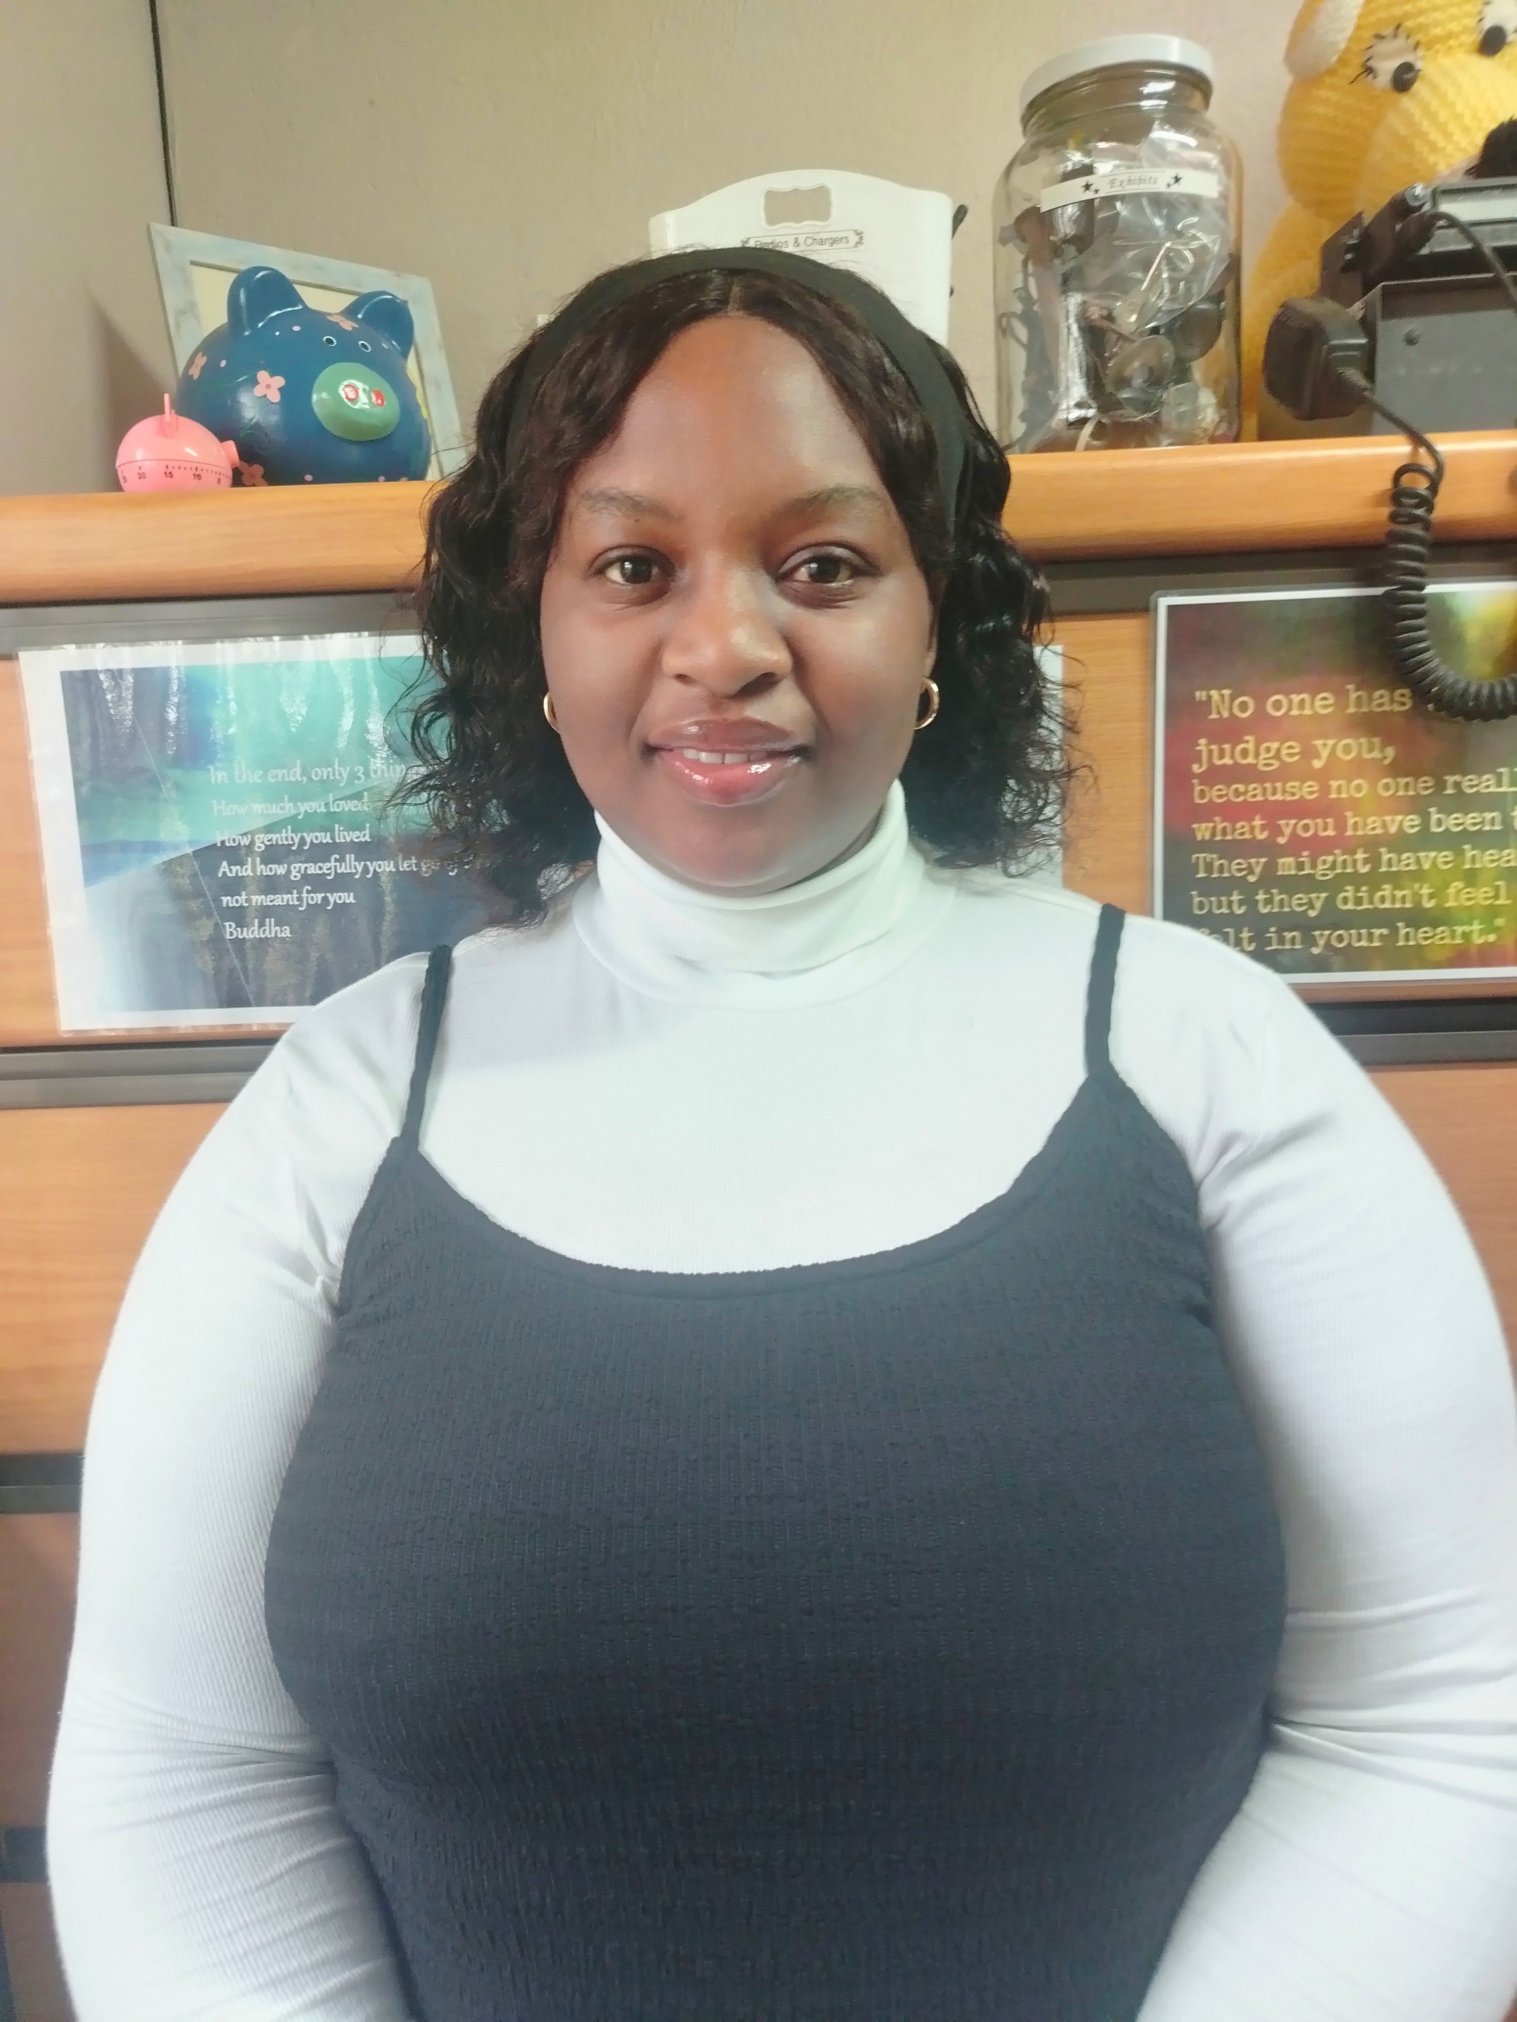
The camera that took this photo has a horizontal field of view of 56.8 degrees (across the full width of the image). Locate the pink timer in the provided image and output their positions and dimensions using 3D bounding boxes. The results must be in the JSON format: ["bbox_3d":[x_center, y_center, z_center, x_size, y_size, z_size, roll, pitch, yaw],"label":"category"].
[{"bbox_3d":[-0.334,-0.319,0.811,0.069,0.064,0.063,-5,9,-18],"label":"pink timer"}]

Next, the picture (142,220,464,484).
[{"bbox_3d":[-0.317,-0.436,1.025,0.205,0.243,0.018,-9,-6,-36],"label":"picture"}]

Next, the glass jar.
[{"bbox_3d":[0.224,-0.445,0.879,0.150,0.250,0.150,-2,9,2],"label":"glass jar"}]

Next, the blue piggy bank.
[{"bbox_3d":[-0.284,-0.372,0.884,0.154,0.142,0.172,-9,11,-37],"label":"blue piggy bank"}]

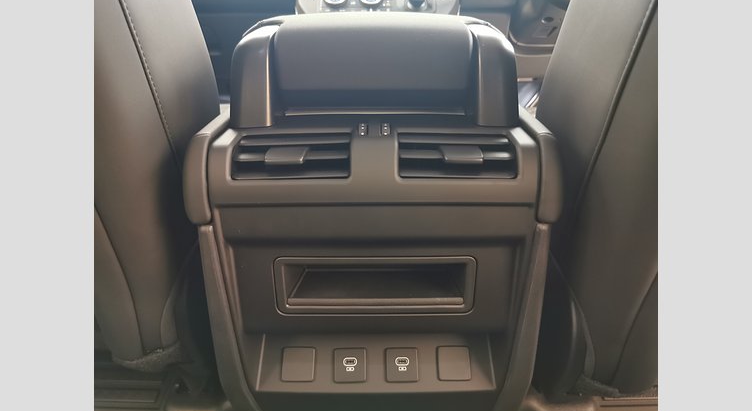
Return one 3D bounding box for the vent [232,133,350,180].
[{"bbox_3d":[-0.069,-0.036,0.450,0.097,0.043,0.030,0,-21,0],"label":"vent"}]

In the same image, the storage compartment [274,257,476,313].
[{"bbox_3d":[-0.001,0.059,0.500,0.173,0.054,0.070,0,19,0],"label":"storage compartment"}]

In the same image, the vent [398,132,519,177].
[{"bbox_3d":[0.067,-0.036,0.450,0.097,0.043,0.030,0,-21,0],"label":"vent"}]

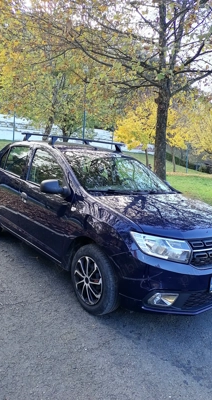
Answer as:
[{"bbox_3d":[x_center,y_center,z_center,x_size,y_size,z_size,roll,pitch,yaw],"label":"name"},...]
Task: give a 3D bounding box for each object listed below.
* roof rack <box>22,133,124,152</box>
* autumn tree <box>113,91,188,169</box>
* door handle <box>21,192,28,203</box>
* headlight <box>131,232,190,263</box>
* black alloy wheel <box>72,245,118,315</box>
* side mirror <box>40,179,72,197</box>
[{"bbox_3d":[-0.435,-0.780,4.193,1.230,0.140,0.800,-1,10,-40],"label":"roof rack"},{"bbox_3d":[3.332,-5.053,22.000,5.500,5.800,5.300,4,6,8],"label":"autumn tree"},{"bbox_3d":[-0.945,-0.030,3.472,0.050,0.070,0.160,-1,10,-40],"label":"door handle"},{"bbox_3d":[0.413,0.363,2.264,0.400,0.210,0.340,1,9,-32],"label":"headlight"},{"bbox_3d":[-0.107,0.697,2.672,0.190,0.615,0.615,1,9,-35],"label":"black alloy wheel"},{"bbox_3d":[-0.502,-0.114,2.931,0.250,0.150,0.170,-1,10,-40],"label":"side mirror"}]

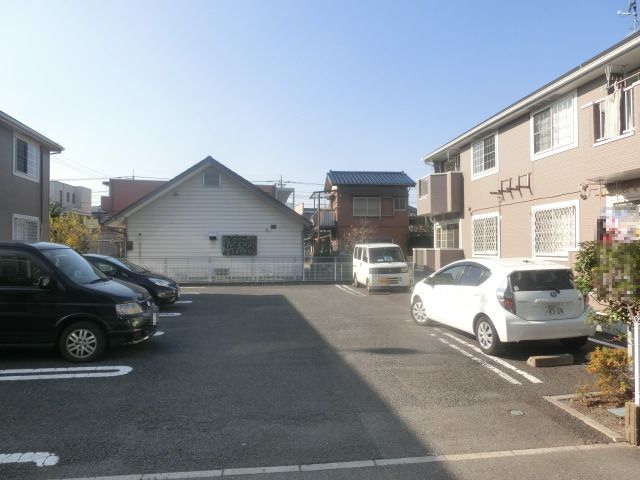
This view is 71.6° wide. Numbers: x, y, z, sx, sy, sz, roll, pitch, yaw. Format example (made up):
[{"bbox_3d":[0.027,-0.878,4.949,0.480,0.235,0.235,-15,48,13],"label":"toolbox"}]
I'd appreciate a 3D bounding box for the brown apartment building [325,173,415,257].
[{"bbox_3d":[3.294,-1.262,30.424,5.700,6.850,5.000,0,-1,-6],"label":"brown apartment building"}]

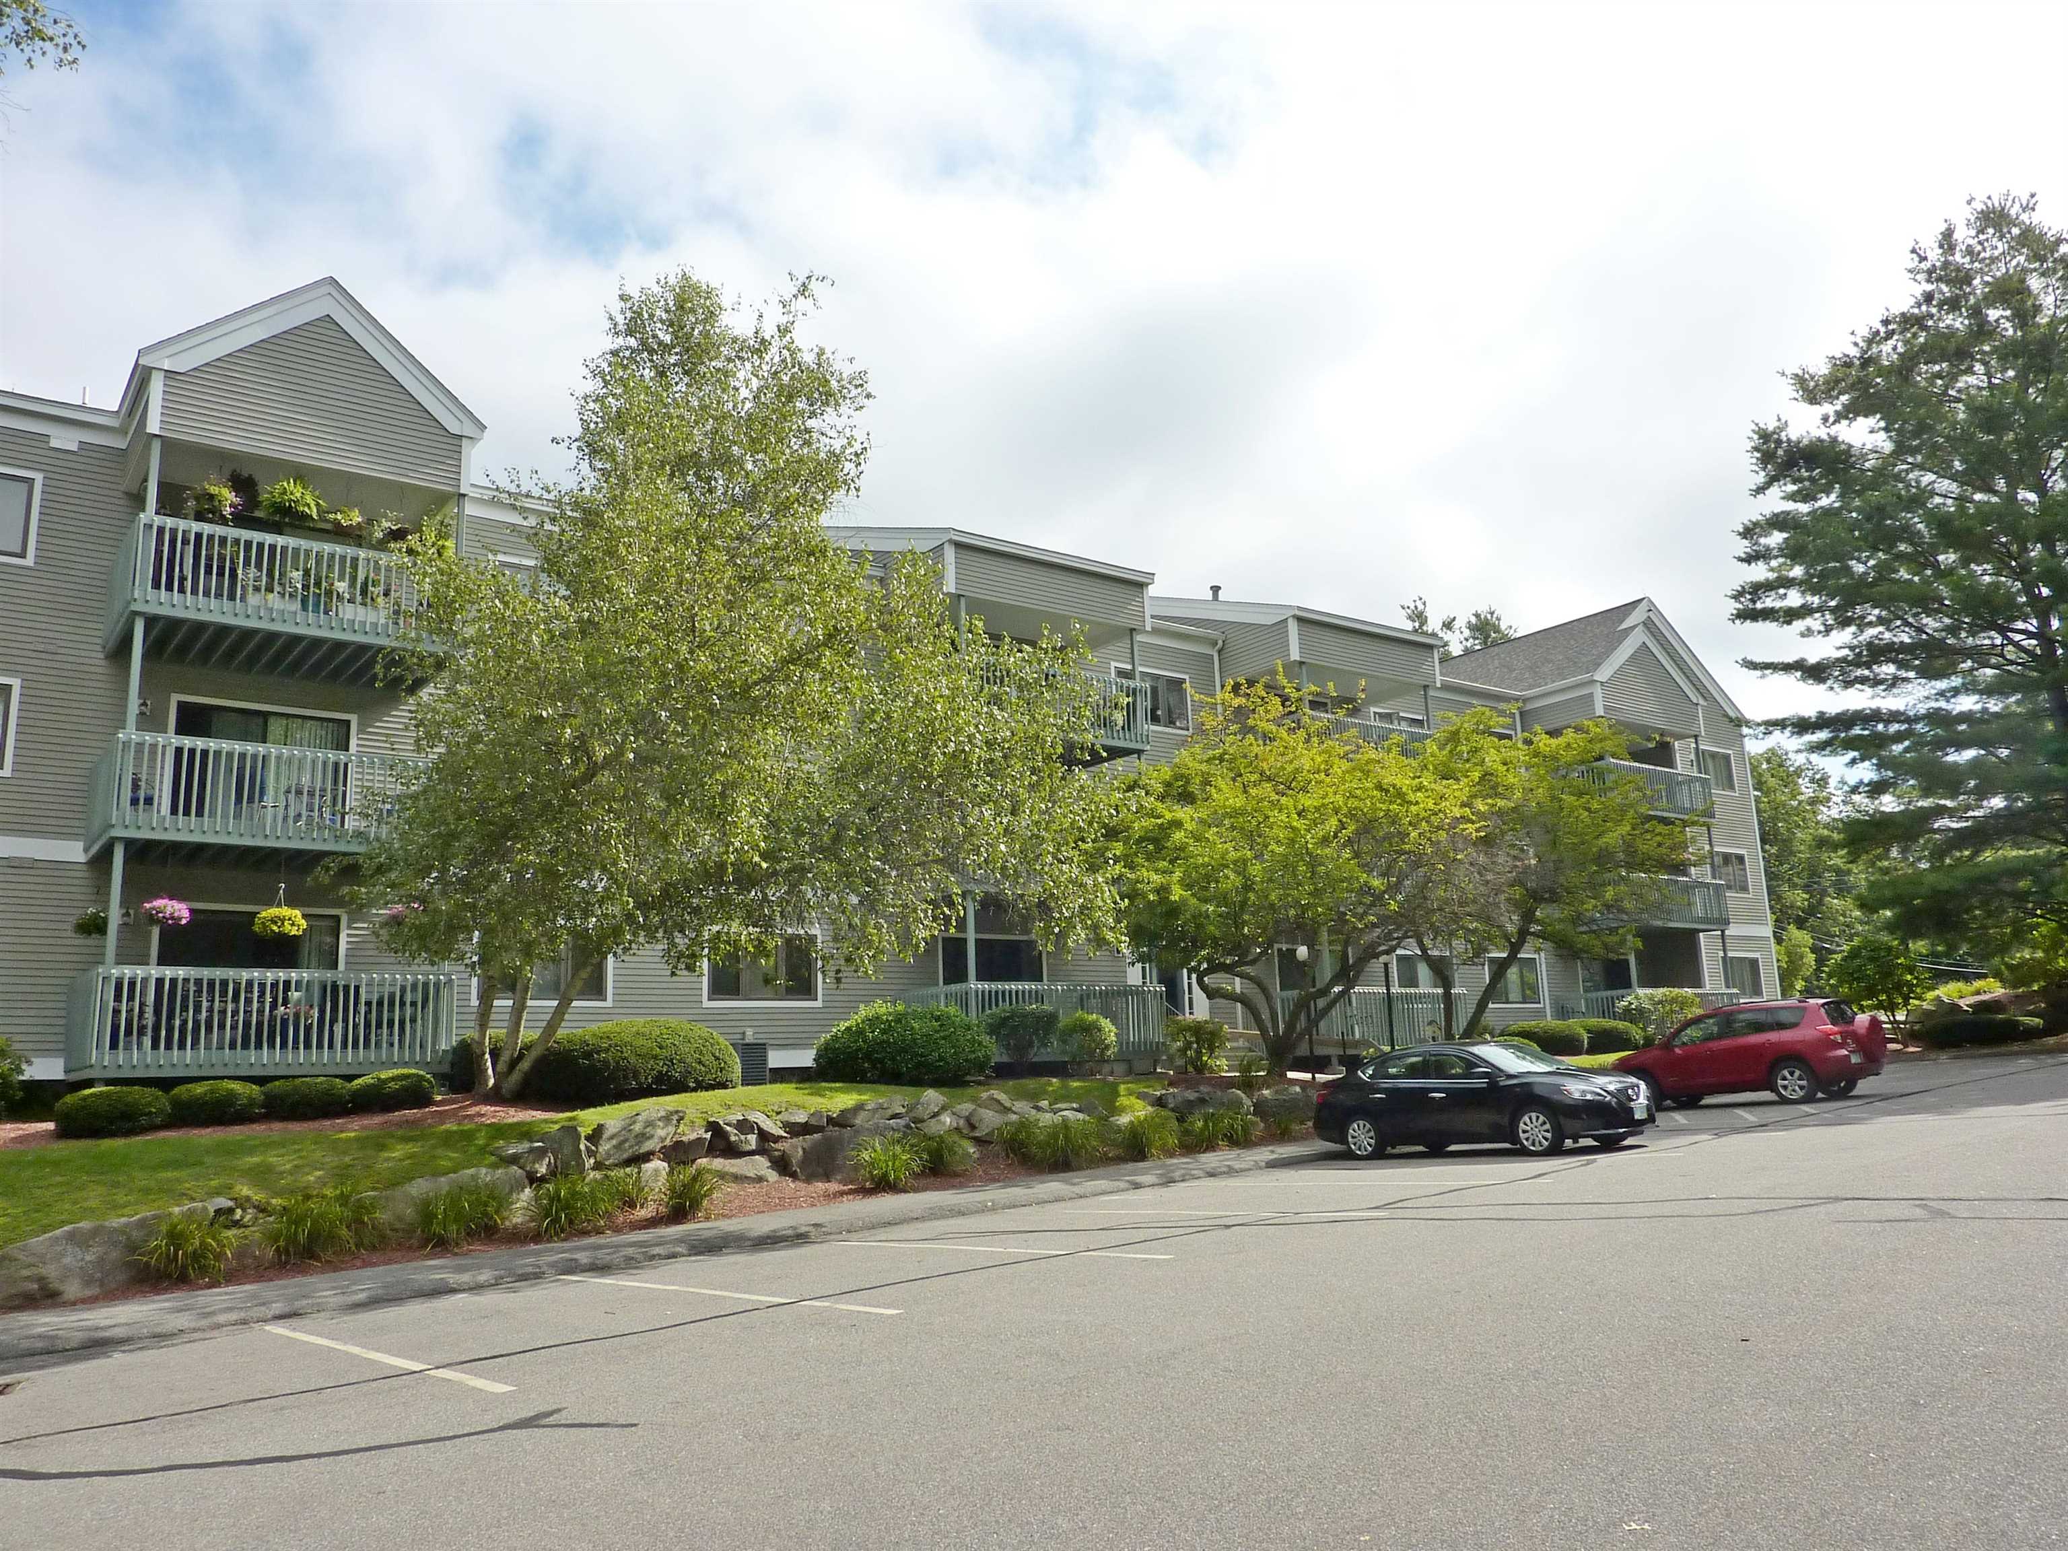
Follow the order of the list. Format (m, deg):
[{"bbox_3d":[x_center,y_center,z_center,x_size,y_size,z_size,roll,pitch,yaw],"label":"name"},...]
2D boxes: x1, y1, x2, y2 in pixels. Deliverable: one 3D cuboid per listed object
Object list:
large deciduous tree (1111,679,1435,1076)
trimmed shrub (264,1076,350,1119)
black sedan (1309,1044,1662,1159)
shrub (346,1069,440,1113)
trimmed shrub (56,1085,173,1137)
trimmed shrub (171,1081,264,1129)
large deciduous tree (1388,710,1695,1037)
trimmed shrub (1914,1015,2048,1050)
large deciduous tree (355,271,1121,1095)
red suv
[{"bbox_3d":[3.788,1.683,24.636,5.195,6.499,4.935,-4,-11,8],"label":"large deciduous tree"},{"bbox_3d":[-8.525,3.779,17.524,0.941,0.496,0.941,6,-14,-36],"label":"trimmed shrub"},{"bbox_3d":[5.916,4.294,19.953,1.780,1.490,4.620,6,-15,-39],"label":"black sedan"},{"bbox_3d":[-7.770,3.812,18.083,1.009,0.533,1.009,6,-14,-36],"label":"shrub"},{"bbox_3d":[-10.079,3.667,16.320,1.087,0.548,1.087,6,-14,-36],"label":"trimmed shrub"},{"bbox_3d":[-9.275,3.715,16.976,0.971,0.517,0.971,6,-14,-36],"label":"trimmed shrub"},{"bbox_3d":[9.153,1.961,27.628,5.312,6.466,5.046,-6,-12,18],"label":"large deciduous tree"},{"bbox_3d":[23.435,6.354,37.053,1.600,0.746,2.767,7,-14,-39],"label":"trimmed shrub"},{"bbox_3d":[-3.859,-1.589,20.769,10.262,11.621,8.800,0,-11,-11],"label":"large deciduous tree"},{"bbox_3d":[12.344,4.909,26.211,1.850,1.720,4.550,6,-16,-40],"label":"red suv"}]

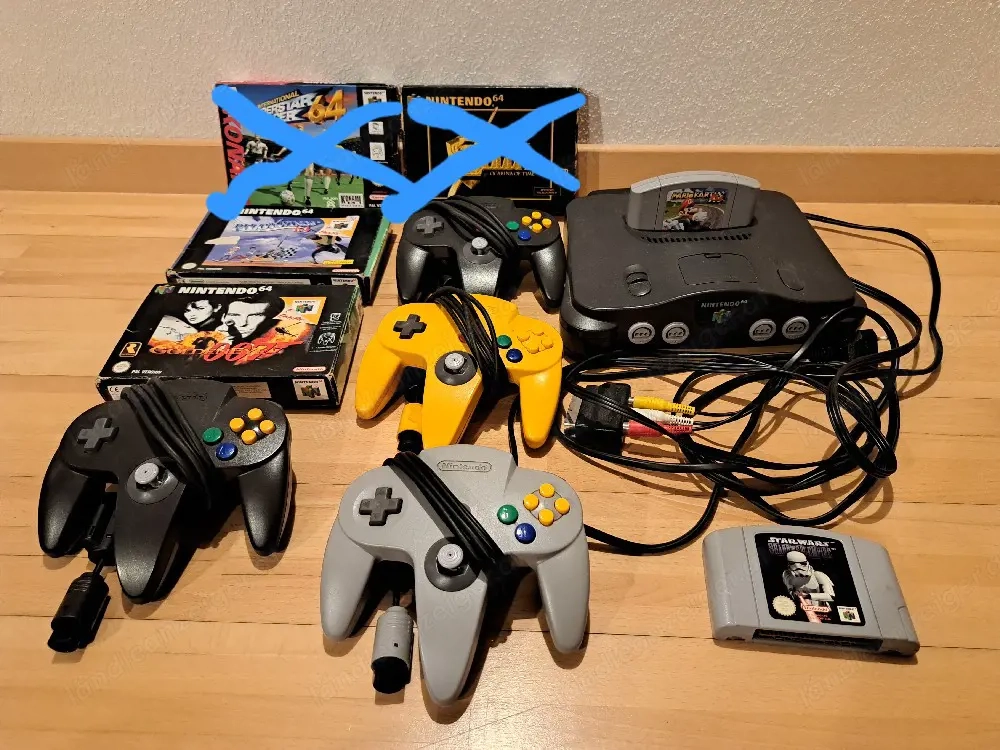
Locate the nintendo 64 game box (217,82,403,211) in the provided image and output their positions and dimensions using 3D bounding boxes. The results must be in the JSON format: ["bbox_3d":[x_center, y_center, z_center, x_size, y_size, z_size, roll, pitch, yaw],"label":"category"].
[{"bbox_3d":[-0.198,-0.242,0.750,0.182,0.127,0.030,-1,22,-1],"label":"nintendo 64 game box"}]

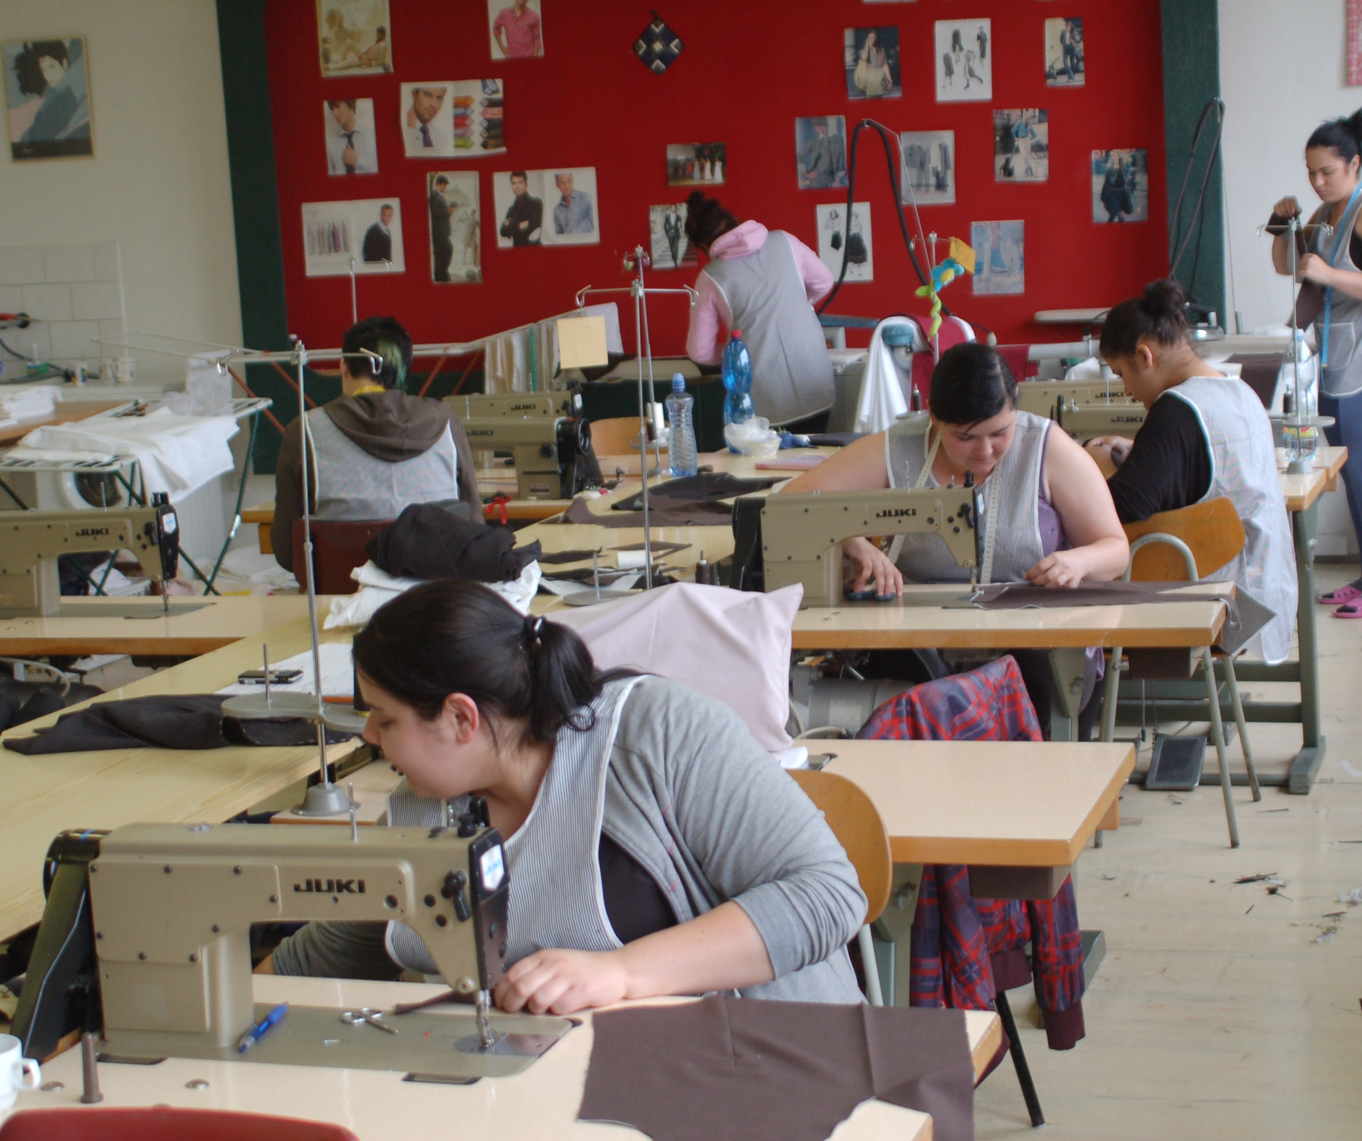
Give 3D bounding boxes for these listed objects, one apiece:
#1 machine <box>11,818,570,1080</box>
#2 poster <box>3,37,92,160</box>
[{"bbox_3d":[-0.406,0.367,2.982,0.565,0.245,0.190,-1,8,17],"label":"machine"},{"bbox_3d":[-2.557,-1.897,11.527,0.382,0.482,0.020,0,9,17],"label":"poster"}]

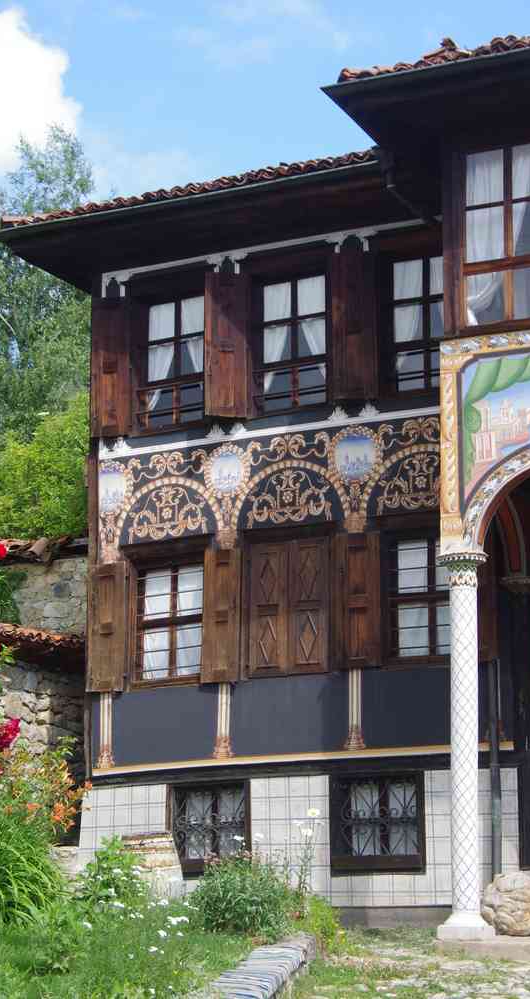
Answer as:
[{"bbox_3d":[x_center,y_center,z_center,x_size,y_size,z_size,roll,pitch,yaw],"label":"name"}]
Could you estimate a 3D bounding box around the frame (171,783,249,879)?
[{"bbox_3d":[-0.501,2.948,18.081,0.762,0.772,0.050,-7,-16,25],"label":"frame"}]

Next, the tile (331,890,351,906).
[{"bbox_3d":[0.752,3.928,19.655,0.226,0.145,0.020,-7,-15,25],"label":"tile"}]

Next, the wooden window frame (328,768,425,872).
[{"bbox_3d":[0.983,2.808,17.383,0.902,0.897,0.120,-7,-16,25],"label":"wooden window frame"}]

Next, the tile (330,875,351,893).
[{"bbox_3d":[0.660,3.338,17.368,0.199,0.154,0.015,-7,-16,25],"label":"tile"}]

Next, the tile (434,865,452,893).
[{"bbox_3d":[1.605,3.376,17.793,0.193,0.242,0.020,-6,-14,27],"label":"tile"}]

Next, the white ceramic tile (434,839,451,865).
[{"bbox_3d":[1.607,3.144,17.842,0.189,0.225,0.020,-6,-14,27],"label":"white ceramic tile"}]

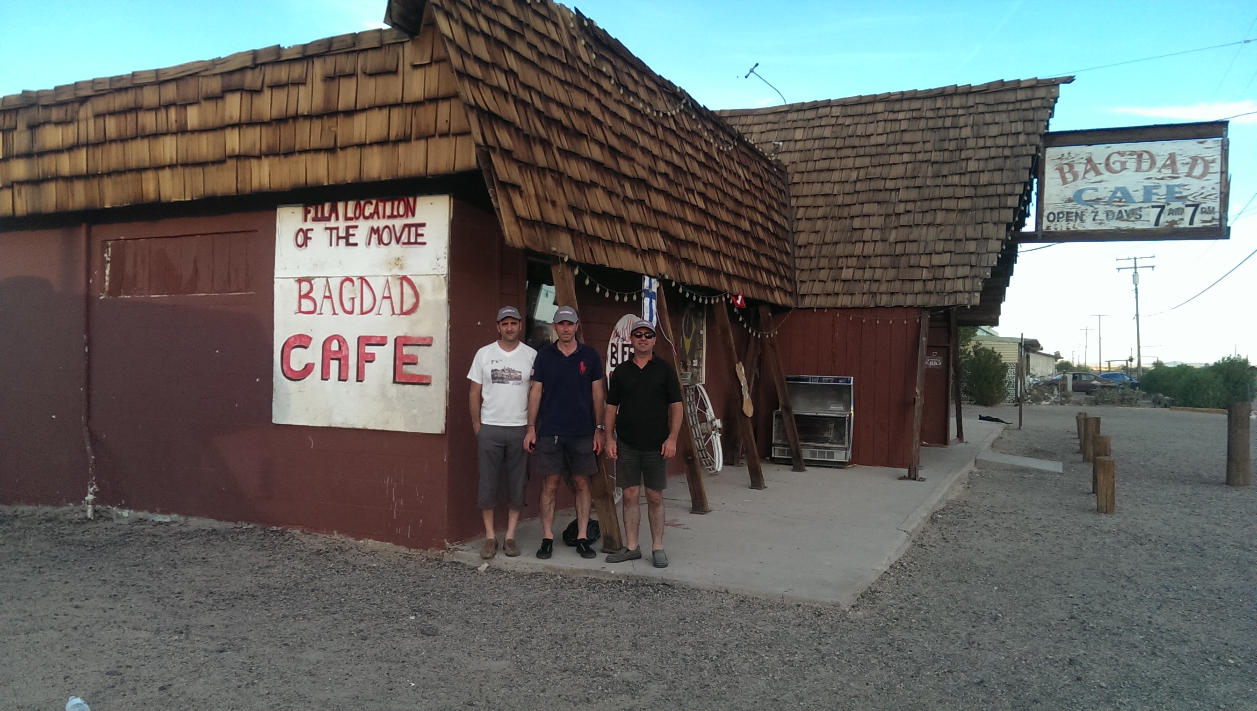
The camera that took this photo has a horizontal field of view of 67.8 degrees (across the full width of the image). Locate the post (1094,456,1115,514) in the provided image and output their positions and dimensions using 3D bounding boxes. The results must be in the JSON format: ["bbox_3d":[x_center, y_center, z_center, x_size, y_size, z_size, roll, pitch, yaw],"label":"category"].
[{"bbox_3d":[5.193,1.407,10.152,0.170,0.588,0.170,1,0,25],"label":"post"}]

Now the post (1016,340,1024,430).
[{"bbox_3d":[9.858,0.694,23.468,0.091,2.346,0.091,1,0,25],"label":"post"}]

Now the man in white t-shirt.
[{"bbox_3d":[-0.922,0.551,6.902,0.530,1.828,0.330,1,0,-6],"label":"man in white t-shirt"}]

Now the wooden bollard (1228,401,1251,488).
[{"bbox_3d":[8.257,1.194,12.624,0.264,1.140,0.264,1,0,25],"label":"wooden bollard"}]

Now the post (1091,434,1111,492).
[{"bbox_3d":[5.940,1.368,11.709,0.199,0.711,0.199,1,0,25],"label":"post"}]

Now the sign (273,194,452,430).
[{"bbox_3d":[-2.171,-0.332,7.481,1.766,1.843,0.050,1,0,25],"label":"sign"}]

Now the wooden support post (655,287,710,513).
[{"bbox_3d":[0.489,0.360,9.345,0.120,2.350,0.120,-14,-6,24],"label":"wooden support post"}]

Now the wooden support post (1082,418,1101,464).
[{"bbox_3d":[7.732,1.407,15.571,0.244,0.741,0.244,1,0,25],"label":"wooden support post"}]

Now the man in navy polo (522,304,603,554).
[{"bbox_3d":[-0.462,0.555,6.907,0.590,1.837,0.340,1,0,-3],"label":"man in navy polo"}]

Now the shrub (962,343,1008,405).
[{"bbox_3d":[13.375,0.680,34.963,1.800,2.325,1.800,1,0,21],"label":"shrub"}]

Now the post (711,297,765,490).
[{"bbox_3d":[1.266,0.408,10.778,0.130,2.253,0.130,-13,-6,24],"label":"post"}]

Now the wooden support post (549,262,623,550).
[{"bbox_3d":[-0.320,0.360,7.232,0.130,2.284,0.130,-12,-6,24],"label":"wooden support post"}]

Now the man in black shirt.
[{"bbox_3d":[0.112,0.615,6.741,0.570,1.740,0.360,1,0,2],"label":"man in black shirt"}]

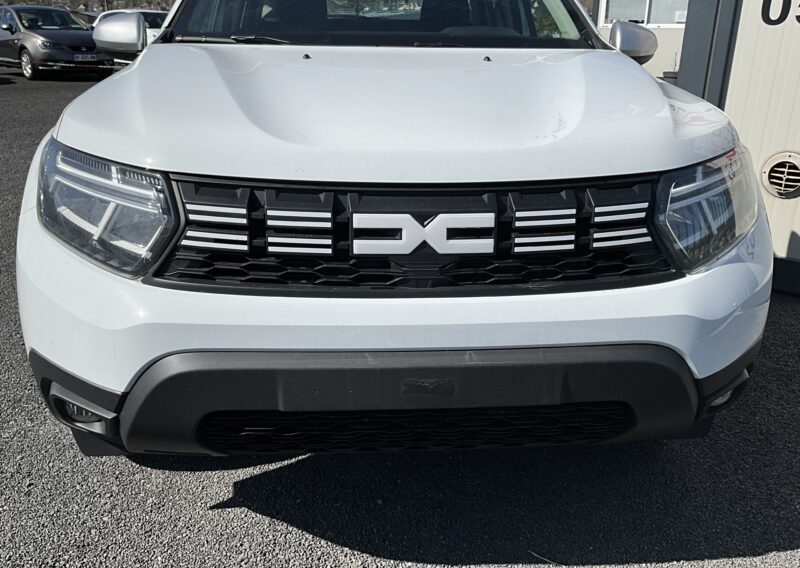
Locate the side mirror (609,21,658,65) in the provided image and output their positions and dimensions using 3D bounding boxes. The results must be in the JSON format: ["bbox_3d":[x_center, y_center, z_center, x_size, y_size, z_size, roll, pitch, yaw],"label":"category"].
[{"bbox_3d":[0.864,-0.897,2.521,0.215,0.170,0.150,-1,21,-5],"label":"side mirror"}]

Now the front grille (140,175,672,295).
[{"bbox_3d":[0.047,-0.104,1.361,1.070,0.225,0.130,-1,21,-5],"label":"front grille"}]

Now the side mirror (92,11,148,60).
[{"bbox_3d":[-0.970,-0.873,2.369,0.215,0.170,0.150,-1,21,-5],"label":"side mirror"}]

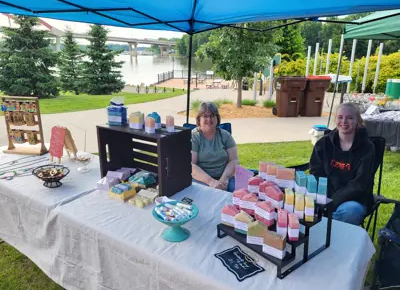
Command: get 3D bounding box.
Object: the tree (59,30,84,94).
[{"bbox_3d":[-6.582,-4.234,15.452,1.450,3.200,1.450,1,16,0],"label":"tree"}]

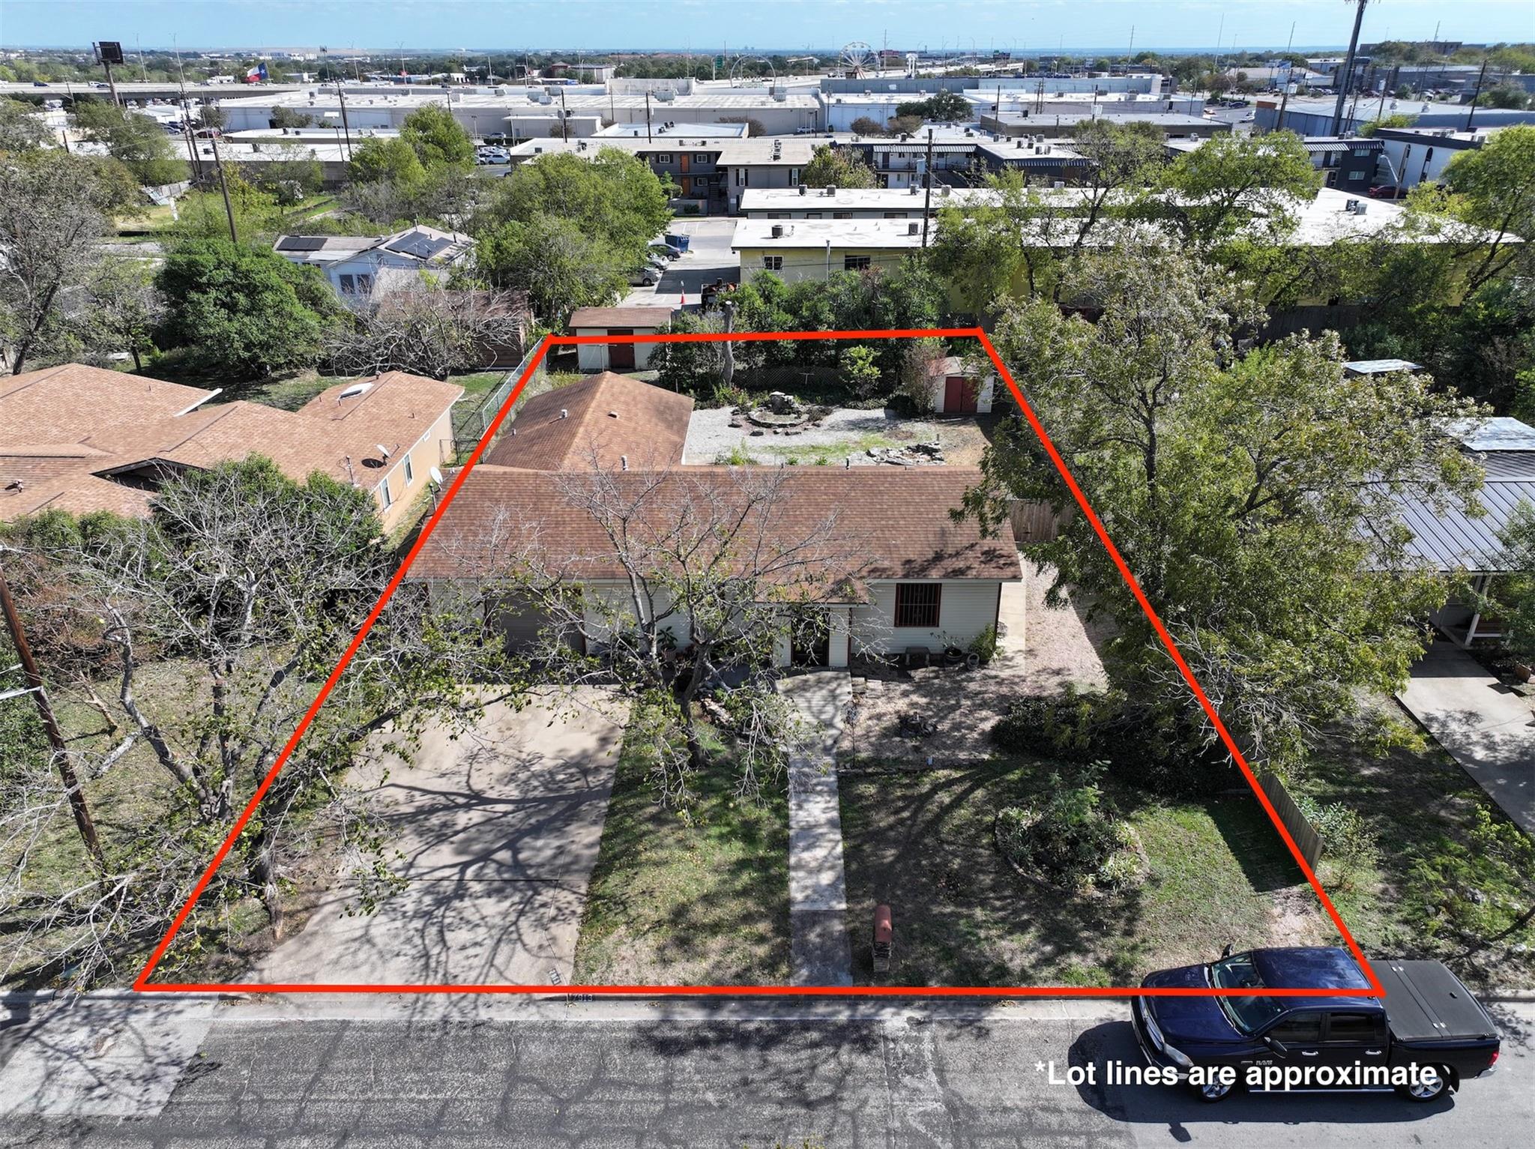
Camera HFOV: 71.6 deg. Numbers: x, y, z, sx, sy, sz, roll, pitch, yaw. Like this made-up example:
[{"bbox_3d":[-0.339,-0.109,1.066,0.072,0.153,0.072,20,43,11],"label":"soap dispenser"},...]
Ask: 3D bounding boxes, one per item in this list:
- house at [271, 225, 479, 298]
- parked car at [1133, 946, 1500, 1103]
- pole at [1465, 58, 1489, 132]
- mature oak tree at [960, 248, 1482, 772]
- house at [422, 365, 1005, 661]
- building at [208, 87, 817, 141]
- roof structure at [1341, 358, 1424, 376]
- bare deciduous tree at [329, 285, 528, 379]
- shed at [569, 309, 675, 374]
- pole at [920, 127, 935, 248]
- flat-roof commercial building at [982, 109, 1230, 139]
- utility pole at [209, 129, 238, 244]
[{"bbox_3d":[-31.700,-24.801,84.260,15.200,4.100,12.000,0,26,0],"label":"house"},{"bbox_3d":[9.620,7.841,18.939,5.850,1.950,2.080,0,26,0],"label":"parked car"},{"bbox_3d":[91.300,-58.500,138.425,0.380,15.300,0.380,0,26,0],"label":"pole"},{"bbox_3d":[12.800,-3.047,29.619,14.600,11.200,14.200,0,26,0],"label":"mature oak tree"},{"bbox_3d":[-1.550,-2.925,37.154,17.400,4.300,16.900,0,26,0],"label":"house"},{"bbox_3d":[-58.500,-122.178,279.862,141.000,7.000,76.000,0,26,1],"label":"building"},{"bbox_3d":[30.400,-9.172,52.831,3.300,2.450,2.200,0,26,0],"label":"roof structure"},{"bbox_3d":[-18.000,-12.417,55.218,10.400,5.100,9.200,0,26,0],"label":"bare deciduous tree"},{"bbox_3d":[-7.800,-12.762,58.060,5.350,3.200,3.900,0,26,0],"label":"shed"},{"bbox_3d":[10.700,-23.540,72.047,0.350,12.100,0.350,0,26,0],"label":"pole"},{"bbox_3d":[68.500,-90.692,218.458,44.500,5.000,30.000,-1,26,-2],"label":"flat-roof commercial building"},{"bbox_3d":[-36.000,-23.495,72.069,0.350,12.000,0.350,0,26,0],"label":"utility pole"}]

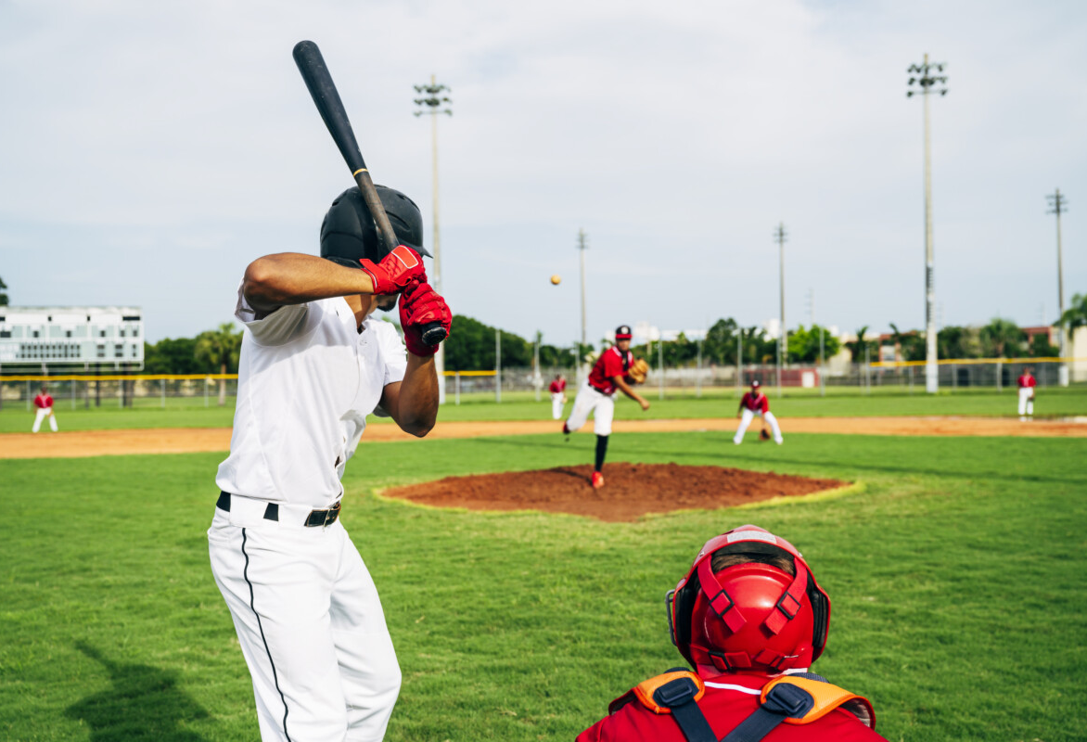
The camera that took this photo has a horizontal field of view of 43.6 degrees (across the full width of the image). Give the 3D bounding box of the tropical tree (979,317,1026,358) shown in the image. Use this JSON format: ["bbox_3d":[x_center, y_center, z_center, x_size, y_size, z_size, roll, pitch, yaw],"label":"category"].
[{"bbox_3d":[43.921,-1.960,130.000,4.432,6.273,4.400,-1,0,19],"label":"tropical tree"}]

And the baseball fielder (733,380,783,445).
[{"bbox_3d":[4.262,0.838,27.000,0.960,1.250,0.800,-1,-1,7],"label":"baseball fielder"}]

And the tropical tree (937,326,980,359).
[{"bbox_3d":[41.284,-1.658,135.000,4.418,5.796,4.400,-1,0,17],"label":"tropical tree"}]

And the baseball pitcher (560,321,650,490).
[{"bbox_3d":[0.667,0.381,14.500,0.850,1.670,1.100,-1,-1,-6],"label":"baseball pitcher"}]

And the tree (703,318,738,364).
[{"bbox_3d":[22.850,-2.540,175.000,4.534,8.642,4.800,-1,0,7],"label":"tree"}]

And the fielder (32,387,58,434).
[{"bbox_3d":[-17.152,1.324,46.800,0.840,1.580,0.580,-1,-1,-16],"label":"fielder"}]

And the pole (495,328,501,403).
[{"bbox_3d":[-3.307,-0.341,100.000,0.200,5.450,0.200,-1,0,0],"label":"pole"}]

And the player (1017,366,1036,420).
[{"bbox_3d":[15.112,0.713,42.500,0.580,1.716,0.400,-1,0,20],"label":"player"}]

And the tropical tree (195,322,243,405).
[{"bbox_3d":[-21.263,-0.506,90.000,3.437,5.554,3.400,-1,0,-13],"label":"tropical tree"}]

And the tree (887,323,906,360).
[{"bbox_3d":[37.619,-1.874,145.000,2.200,6.435,2.200,-1,0,15],"label":"tree"}]

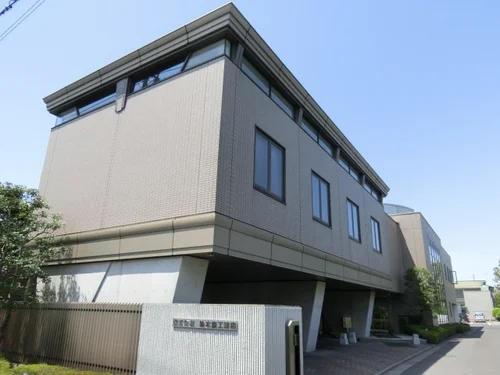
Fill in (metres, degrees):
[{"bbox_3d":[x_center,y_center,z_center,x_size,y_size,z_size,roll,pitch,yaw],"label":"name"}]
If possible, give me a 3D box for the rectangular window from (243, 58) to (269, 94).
[{"bbox_3d":[0.155,-2.941,9.747,0.100,0.450,1.460,-10,-22,31],"label":"rectangular window"}]

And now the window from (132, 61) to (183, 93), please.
[{"bbox_3d":[-2.543,-3.112,10.138,2.111,0.459,0.150,-10,-22,31],"label":"window"}]

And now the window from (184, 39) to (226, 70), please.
[{"bbox_3d":[-1.156,-3.358,9.283,1.367,0.479,0.150,-10,-22,31],"label":"window"}]

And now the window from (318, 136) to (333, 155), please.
[{"bbox_3d":[2.864,-1.522,13.753,0.100,0.400,1.420,-10,-22,31],"label":"window"}]

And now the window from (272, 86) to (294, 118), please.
[{"bbox_3d":[1.004,-2.632,11.367,0.150,0.479,1.622,-10,-22,31],"label":"window"}]

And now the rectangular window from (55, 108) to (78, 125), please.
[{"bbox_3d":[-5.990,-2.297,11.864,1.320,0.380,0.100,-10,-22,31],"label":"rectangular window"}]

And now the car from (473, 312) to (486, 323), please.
[{"bbox_3d":[40.165,22.618,62.922,1.550,1.570,3.600,-10,-22,31],"label":"car"}]

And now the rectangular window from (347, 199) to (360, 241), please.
[{"bbox_3d":[4.539,1.509,15.872,0.150,1.744,1.744,-10,-22,31],"label":"rectangular window"}]

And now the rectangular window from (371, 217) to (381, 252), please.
[{"bbox_3d":[6.421,2.468,18.396,0.120,1.650,1.650,-10,-22,31],"label":"rectangular window"}]

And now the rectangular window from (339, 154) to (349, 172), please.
[{"bbox_3d":[4.071,-1.040,15.877,0.150,0.459,1.601,-10,-22,31],"label":"rectangular window"}]

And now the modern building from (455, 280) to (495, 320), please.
[{"bbox_3d":[39.160,20.044,63.279,6.300,6.600,6.000,-10,-22,31],"label":"modern building"}]

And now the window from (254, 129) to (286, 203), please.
[{"bbox_3d":[0.549,-0.546,9.696,0.120,1.710,1.690,-10,-22,31],"label":"window"}]

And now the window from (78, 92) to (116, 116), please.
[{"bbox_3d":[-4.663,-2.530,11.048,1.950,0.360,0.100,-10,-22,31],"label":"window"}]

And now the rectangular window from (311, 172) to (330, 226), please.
[{"bbox_3d":[2.535,0.479,12.921,0.150,1.754,1.724,-10,-22,31],"label":"rectangular window"}]

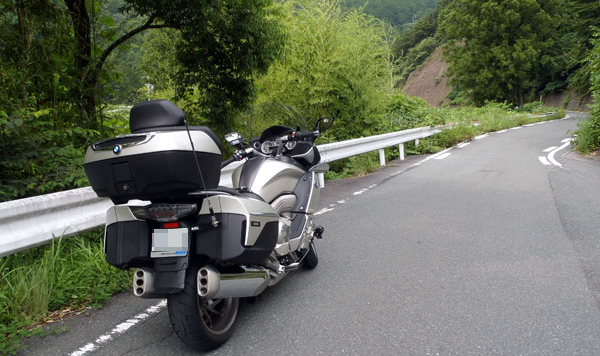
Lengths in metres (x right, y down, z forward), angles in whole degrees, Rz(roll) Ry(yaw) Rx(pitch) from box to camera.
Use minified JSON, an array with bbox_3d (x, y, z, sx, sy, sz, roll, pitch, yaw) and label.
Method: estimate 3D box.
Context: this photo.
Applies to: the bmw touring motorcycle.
[{"bbox_3d":[-0.328,0.191,3.452,1.000,1.470,2.490,-2,6,22],"label":"bmw touring motorcycle"}]

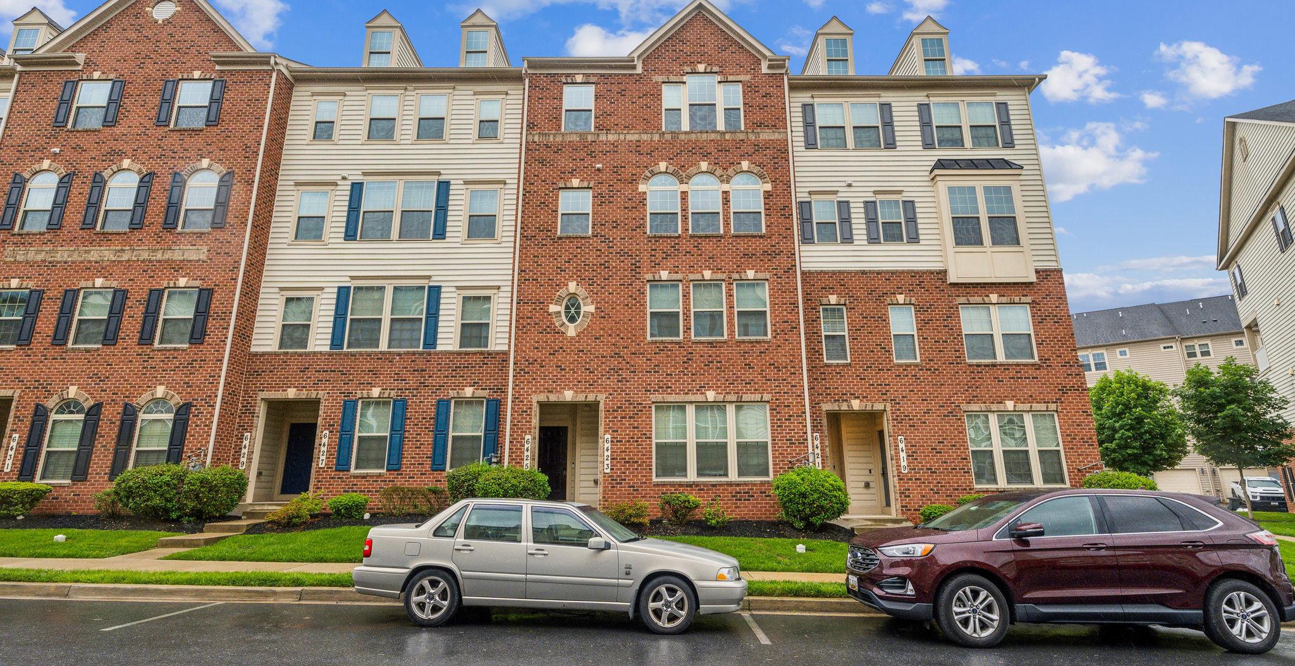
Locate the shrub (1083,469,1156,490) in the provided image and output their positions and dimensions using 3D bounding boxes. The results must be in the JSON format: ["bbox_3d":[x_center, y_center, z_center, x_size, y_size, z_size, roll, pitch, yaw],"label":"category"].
[{"bbox_3d":[11.371,3.955,13.715,1.683,1.335,1.500,0,-14,0],"label":"shrub"}]

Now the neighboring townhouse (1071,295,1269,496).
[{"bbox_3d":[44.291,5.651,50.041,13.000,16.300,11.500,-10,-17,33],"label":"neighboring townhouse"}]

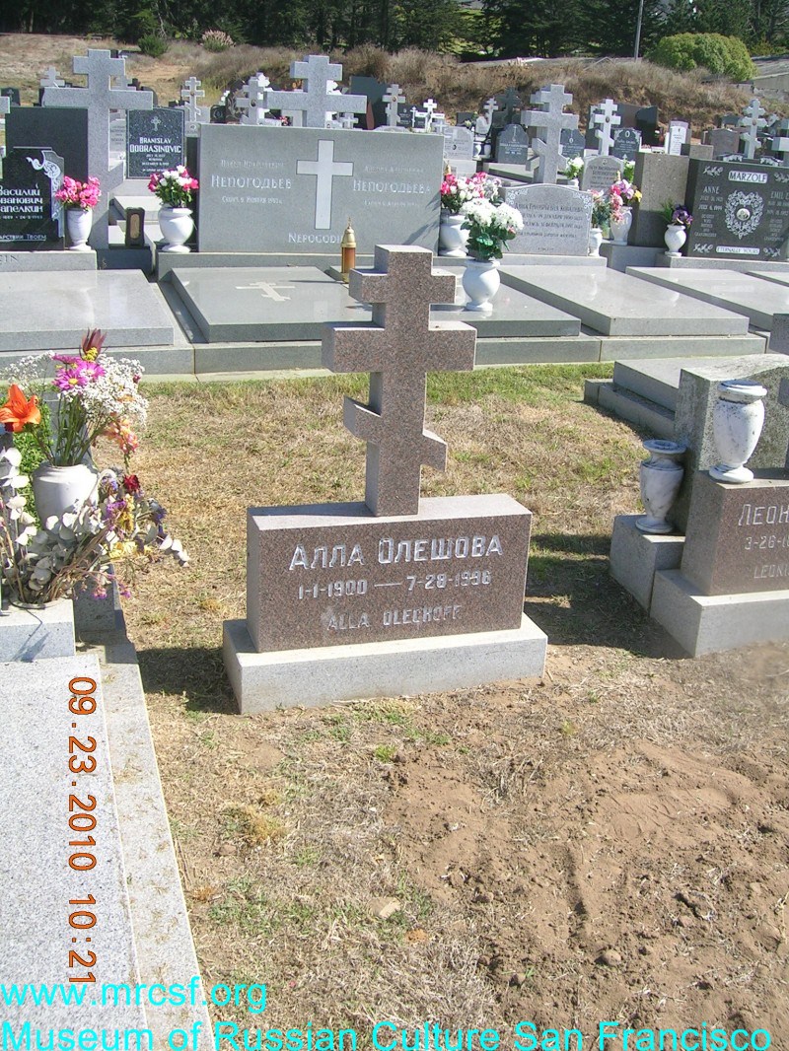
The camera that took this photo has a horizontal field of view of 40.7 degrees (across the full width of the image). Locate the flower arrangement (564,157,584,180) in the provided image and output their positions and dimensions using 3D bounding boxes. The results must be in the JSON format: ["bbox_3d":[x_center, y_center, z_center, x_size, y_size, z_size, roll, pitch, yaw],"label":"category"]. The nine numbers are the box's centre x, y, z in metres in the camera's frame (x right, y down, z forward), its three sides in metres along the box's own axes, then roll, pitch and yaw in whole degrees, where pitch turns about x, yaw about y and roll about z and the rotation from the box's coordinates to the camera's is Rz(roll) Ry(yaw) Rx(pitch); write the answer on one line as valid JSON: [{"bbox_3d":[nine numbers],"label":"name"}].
[{"bbox_3d":[2.268,-4.506,13.400,0.240,0.290,0.240,-5,20,-21],"label":"flower arrangement"}]

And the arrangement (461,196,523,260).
[{"bbox_3d":[0.642,-1.957,7.022,0.400,0.400,0.360,-4,23,-17],"label":"arrangement"}]

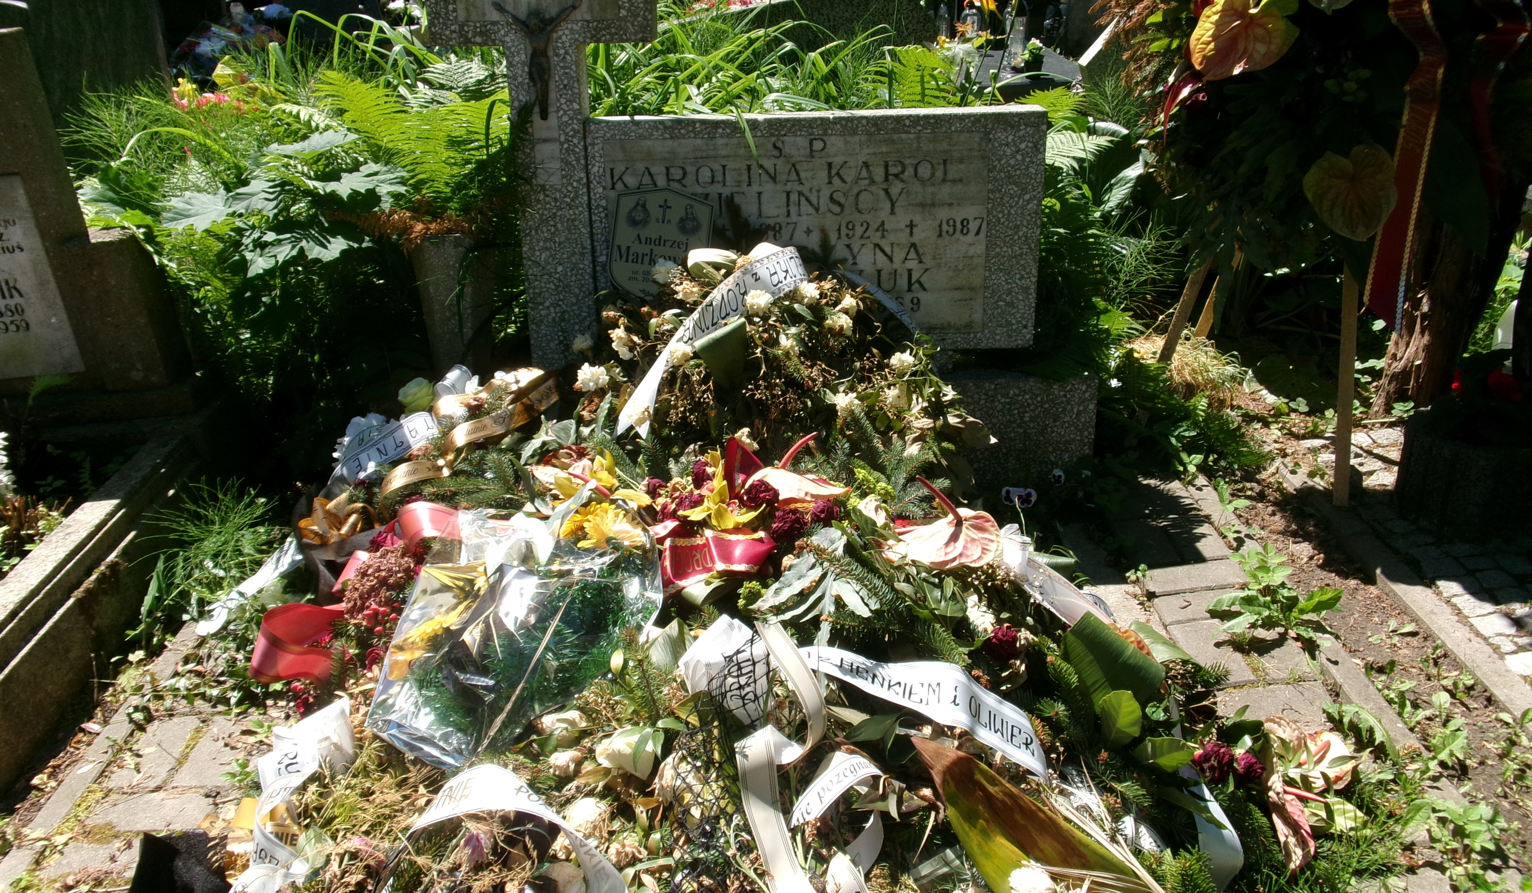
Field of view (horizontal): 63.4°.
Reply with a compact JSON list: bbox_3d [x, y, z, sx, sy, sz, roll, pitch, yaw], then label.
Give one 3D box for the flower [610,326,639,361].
[{"bbox_3d":[-0.315,-0.232,2.750,0.060,0.066,0.055,-3,22,-6],"label":"flower"}]

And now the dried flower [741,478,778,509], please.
[{"bbox_3d":[-0.011,0.082,2.155,0.062,0.048,0.056,-1,23,1],"label":"dried flower"}]

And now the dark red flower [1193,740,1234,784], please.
[{"bbox_3d":[0.614,0.433,1.697,0.056,0.050,0.054,-1,23,1],"label":"dark red flower"}]

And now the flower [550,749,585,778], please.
[{"bbox_3d":[-0.277,0.443,1.730,0.050,0.037,0.043,-5,22,-10],"label":"flower"}]

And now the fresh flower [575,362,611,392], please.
[{"bbox_3d":[-0.388,-0.154,2.769,0.075,0.060,0.065,-1,23,1],"label":"fresh flower"}]

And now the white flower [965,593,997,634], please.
[{"bbox_3d":[0.359,0.279,2.070,0.052,0.056,0.050,3,22,10],"label":"white flower"}]

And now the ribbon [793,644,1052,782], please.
[{"bbox_3d":[0.221,0.376,1.750,0.335,0.085,0.110,13,25,31],"label":"ribbon"}]

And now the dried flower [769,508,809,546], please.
[{"bbox_3d":[0.037,0.131,2.040,0.062,0.052,0.058,-1,23,1],"label":"dried flower"}]

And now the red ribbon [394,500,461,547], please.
[{"bbox_3d":[-0.627,0.143,2.300,0.110,0.055,0.075,-7,22,-16],"label":"red ribbon"}]

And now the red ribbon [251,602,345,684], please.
[{"bbox_3d":[-0.773,0.326,2.051,0.146,0.104,0.104,-1,23,1],"label":"red ribbon"}]

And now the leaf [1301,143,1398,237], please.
[{"bbox_3d":[1.281,-0.558,2.720,0.190,0.195,0.050,6,22,17],"label":"leaf"}]

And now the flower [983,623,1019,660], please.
[{"bbox_3d":[0.348,0.288,1.832,0.052,0.047,0.050,-1,23,1],"label":"flower"}]

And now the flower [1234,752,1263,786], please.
[{"bbox_3d":[0.665,0.444,1.707,0.043,0.043,0.043,-1,23,1],"label":"flower"}]

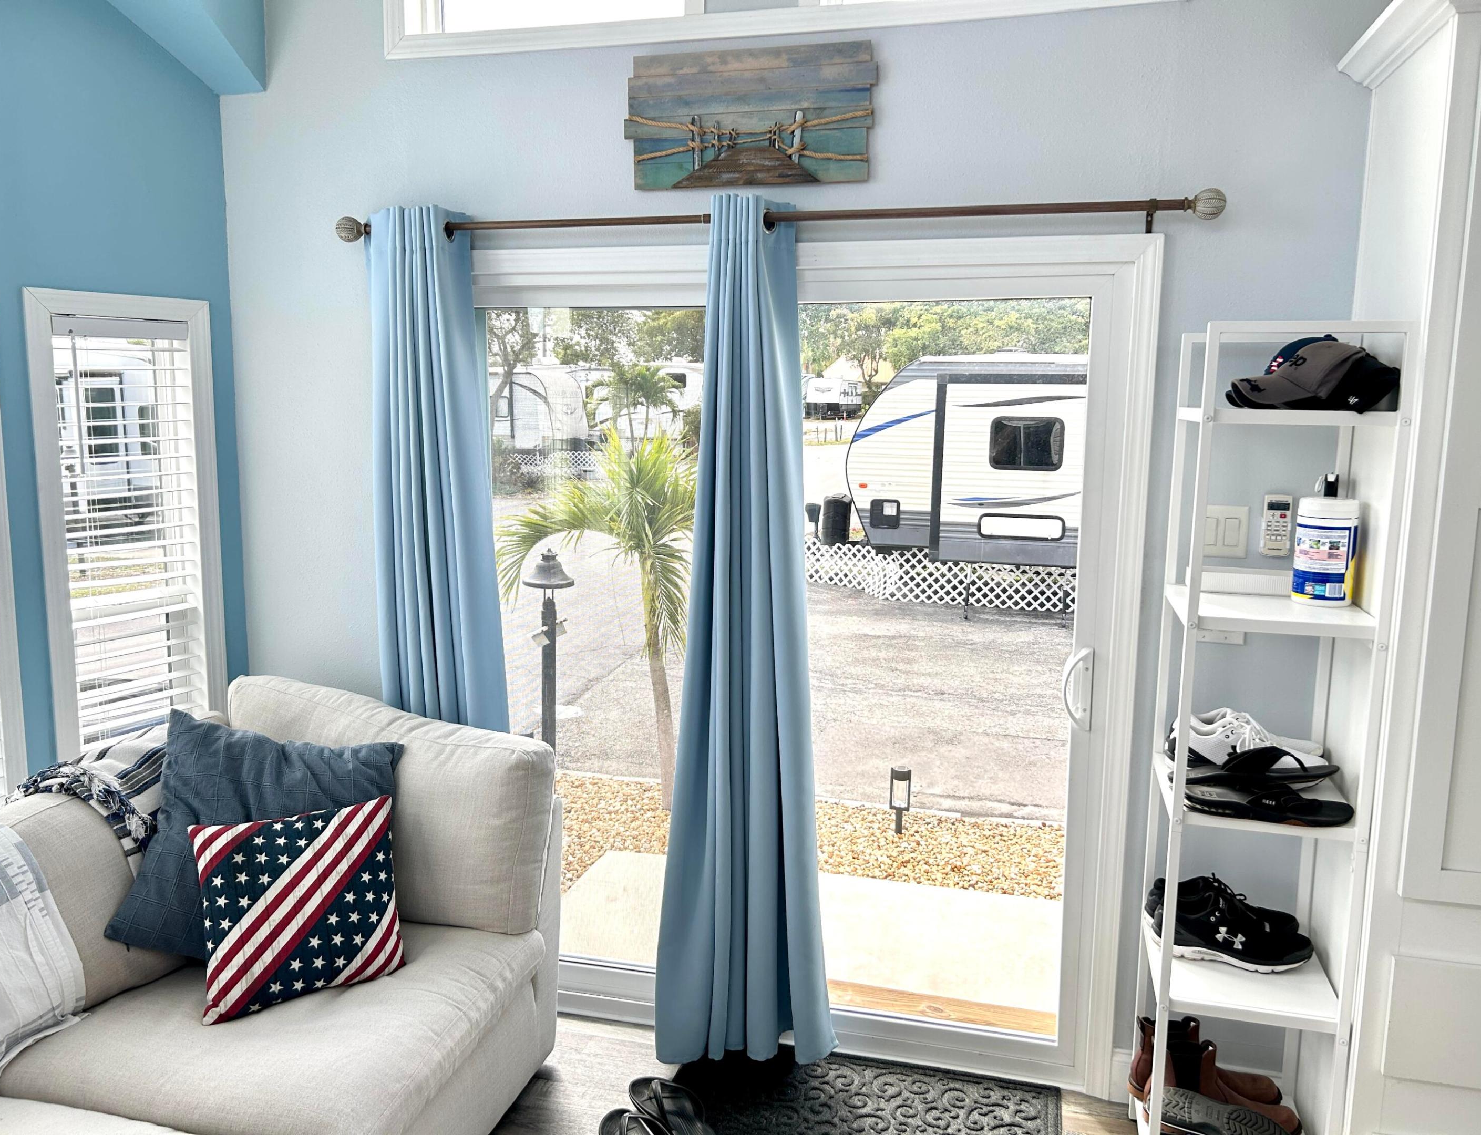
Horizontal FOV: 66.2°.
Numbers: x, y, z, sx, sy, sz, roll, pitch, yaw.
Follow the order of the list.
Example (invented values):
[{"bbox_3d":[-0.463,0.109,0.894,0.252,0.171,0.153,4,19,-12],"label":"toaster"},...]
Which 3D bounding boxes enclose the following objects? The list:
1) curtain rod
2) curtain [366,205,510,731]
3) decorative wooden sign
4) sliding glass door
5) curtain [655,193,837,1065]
[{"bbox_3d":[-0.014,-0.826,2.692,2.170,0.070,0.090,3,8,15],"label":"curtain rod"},{"bbox_3d":[-0.762,0.146,3.003,0.400,2.120,0.160,3,8,15],"label":"curtain"},{"bbox_3d":[0.018,-1.073,2.719,0.630,0.315,0.035,3,8,15],"label":"decorative wooden sign"},{"bbox_3d":[0.012,0.234,2.957,1.920,2.080,0.110,3,8,15],"label":"sliding glass door"},{"bbox_3d":[0.028,0.186,2.789,0.440,2.120,0.170,3,8,15],"label":"curtain"}]

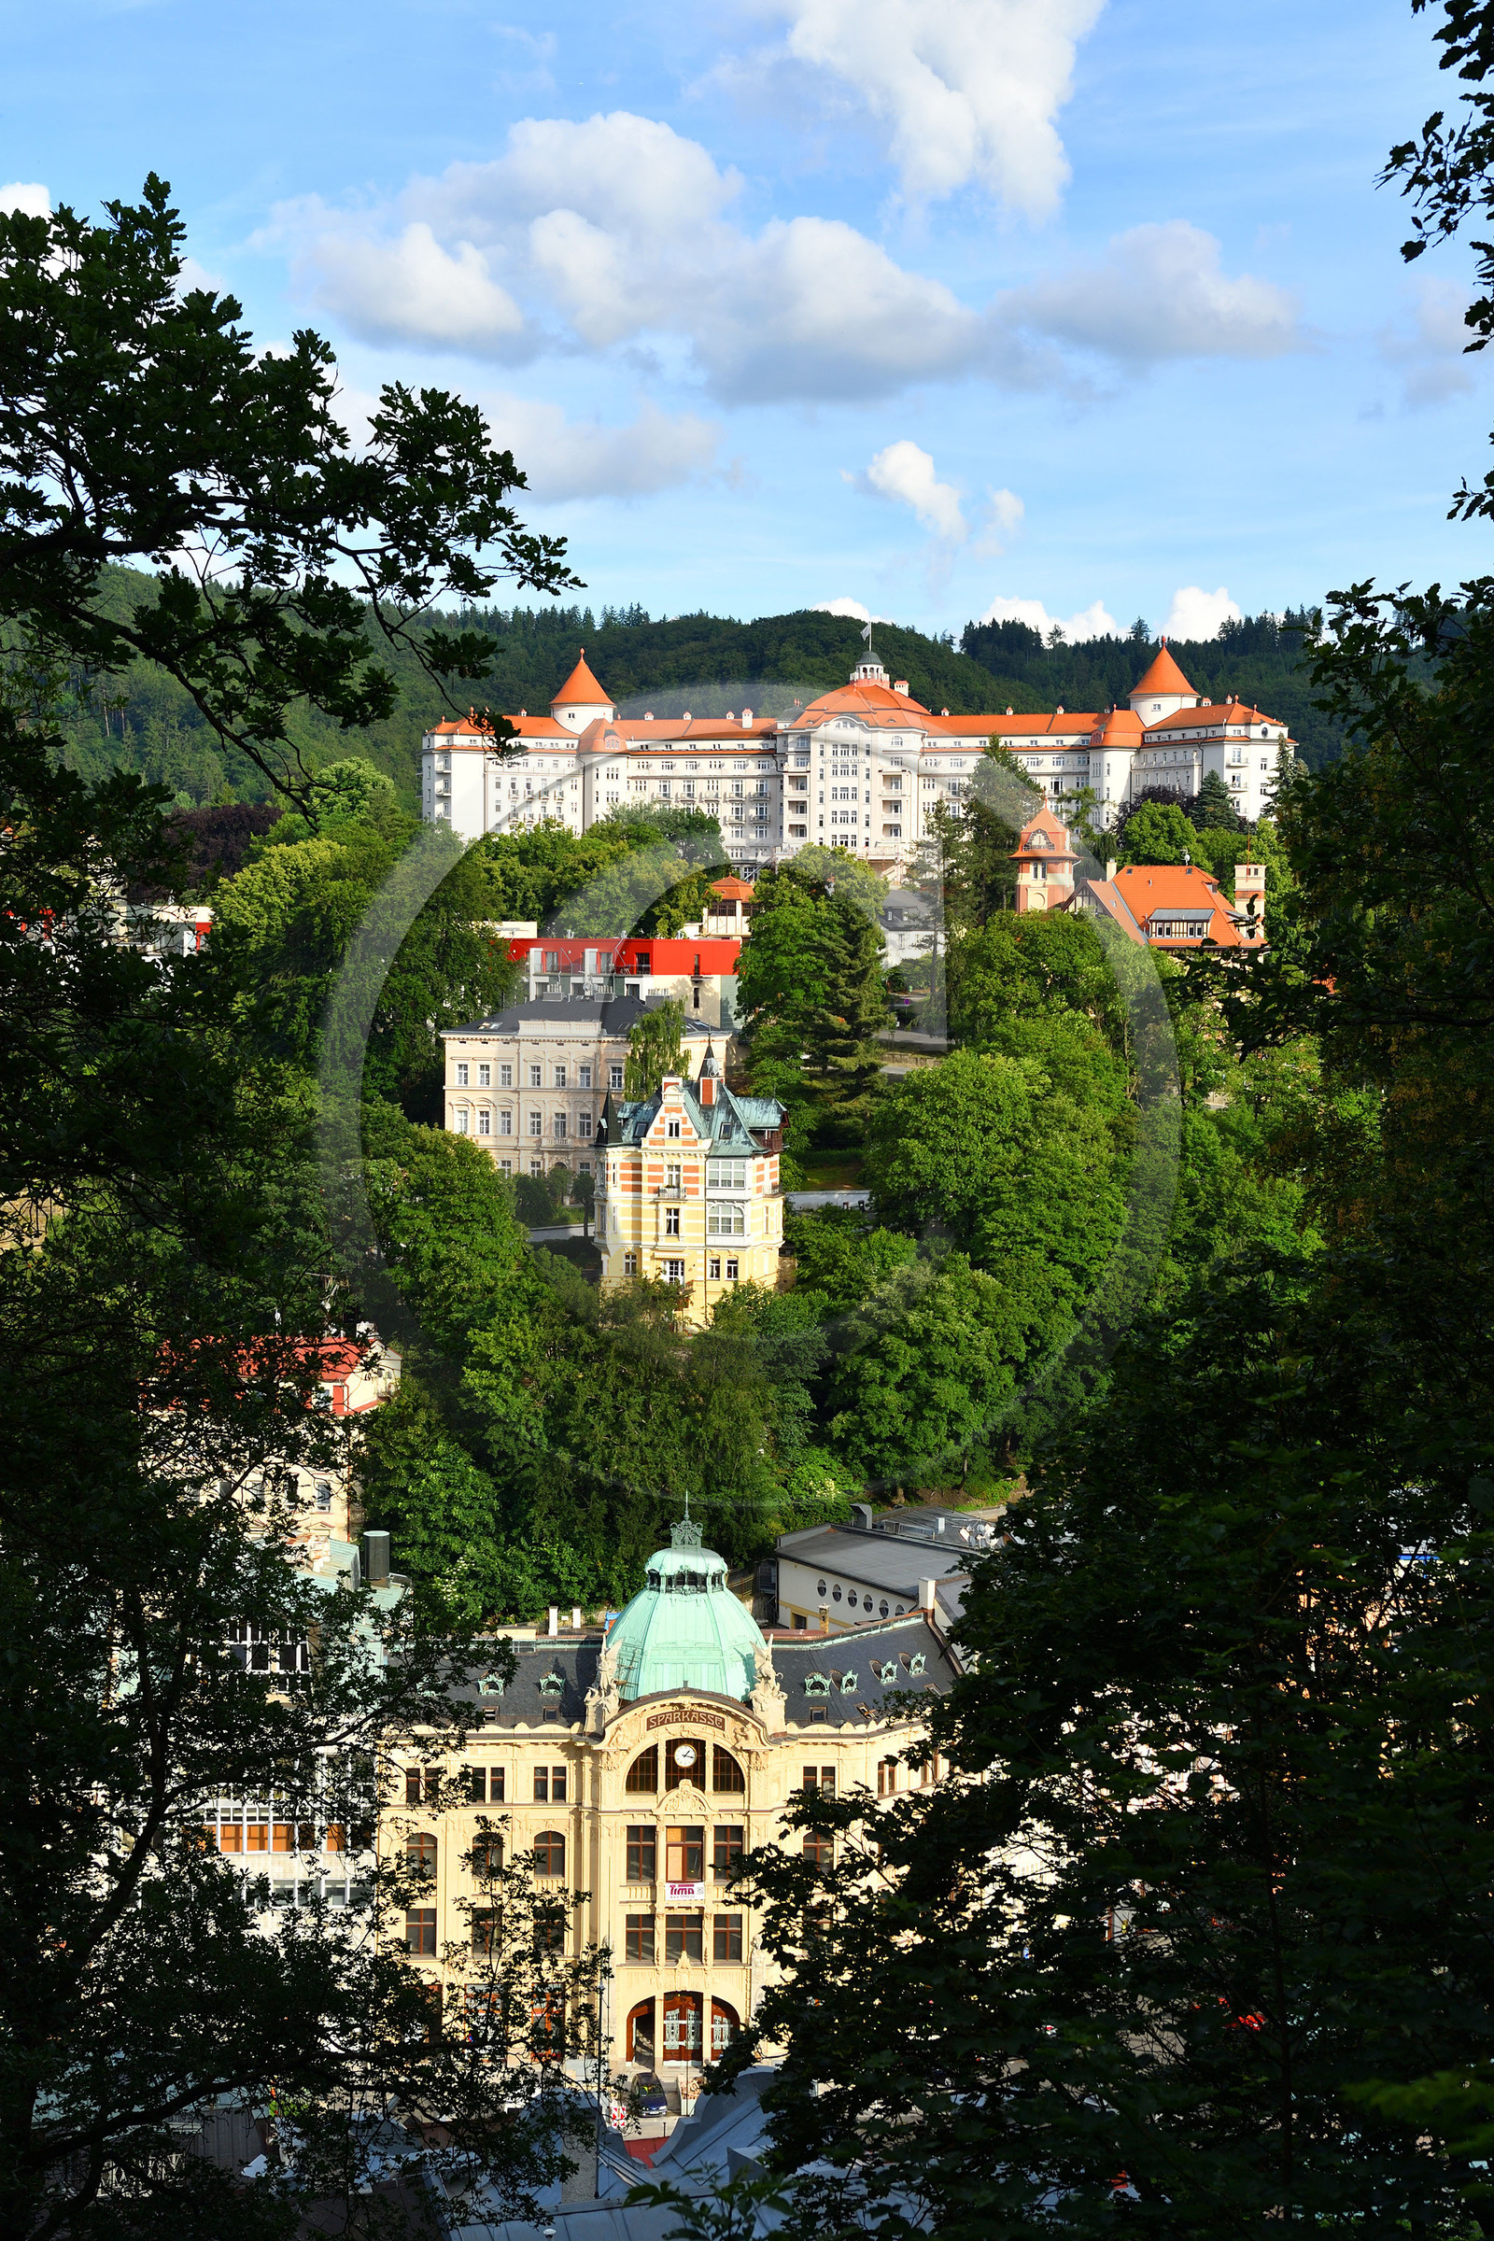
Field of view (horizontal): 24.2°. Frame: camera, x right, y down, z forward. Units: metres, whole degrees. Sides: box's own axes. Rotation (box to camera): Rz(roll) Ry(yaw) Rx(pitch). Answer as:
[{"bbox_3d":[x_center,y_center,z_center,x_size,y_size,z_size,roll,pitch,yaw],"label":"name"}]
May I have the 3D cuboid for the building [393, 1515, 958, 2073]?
[{"bbox_3d":[-4.470,39.080,212.440,34.500,32.010,17.000,0,5,0],"label":"building"}]

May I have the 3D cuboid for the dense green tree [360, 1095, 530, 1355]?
[{"bbox_3d":[-25.030,9.170,288.740,14.070,20.570,13.500,0,5,0],"label":"dense green tree"}]

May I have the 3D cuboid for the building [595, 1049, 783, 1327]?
[{"bbox_3d":[-4.900,5.130,300.940,16.200,23.630,15.000,0,5,0],"label":"building"}]

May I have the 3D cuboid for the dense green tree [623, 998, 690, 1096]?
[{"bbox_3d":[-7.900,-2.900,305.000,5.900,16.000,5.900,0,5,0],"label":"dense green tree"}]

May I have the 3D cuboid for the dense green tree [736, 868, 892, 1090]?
[{"bbox_3d":[6.490,-12.350,340.140,14.700,24.950,14.000,0,5,0],"label":"dense green tree"}]

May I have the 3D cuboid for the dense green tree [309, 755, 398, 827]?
[{"bbox_3d":[-56.700,-44.500,500.000,13.000,15.500,13.000,0,5,0],"label":"dense green tree"}]

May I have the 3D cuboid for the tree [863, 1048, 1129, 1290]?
[{"bbox_3d":[21.650,4.600,303.410,22.870,22.200,19.000,0,5,0],"label":"tree"}]

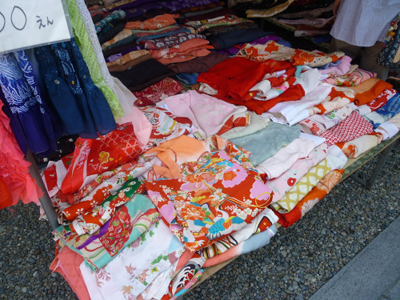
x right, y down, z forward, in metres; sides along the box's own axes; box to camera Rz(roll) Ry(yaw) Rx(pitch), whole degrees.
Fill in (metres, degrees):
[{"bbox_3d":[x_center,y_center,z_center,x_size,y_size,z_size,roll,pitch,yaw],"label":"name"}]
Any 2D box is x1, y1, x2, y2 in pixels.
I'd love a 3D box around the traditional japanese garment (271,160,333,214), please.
[{"bbox_3d":[0.474,0.144,1.521,0.431,0.060,0.120,-31,51,-32],"label":"traditional japanese garment"}]

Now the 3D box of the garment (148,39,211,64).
[{"bbox_3d":[-0.110,-0.621,2.129,0.400,0.070,0.220,-25,48,-30],"label":"garment"}]

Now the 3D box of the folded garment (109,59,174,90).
[{"bbox_3d":[-0.336,-0.439,1.946,0.330,0.060,0.270,-25,48,-30],"label":"folded garment"}]

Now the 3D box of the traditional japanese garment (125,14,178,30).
[{"bbox_3d":[-0.333,-0.903,2.381,0.375,0.070,0.220,-16,45,-20],"label":"traditional japanese garment"}]

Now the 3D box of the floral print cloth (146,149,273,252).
[{"bbox_3d":[0.043,0.176,1.300,0.400,0.090,0.325,-25,48,-30],"label":"floral print cloth"}]

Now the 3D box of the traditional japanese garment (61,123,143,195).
[{"bbox_3d":[-0.452,0.009,1.480,0.420,0.080,0.290,-25,48,-30],"label":"traditional japanese garment"}]

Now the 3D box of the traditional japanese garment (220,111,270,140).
[{"bbox_3d":[0.237,-0.130,1.756,0.288,0.065,0.150,-21,47,-24],"label":"traditional japanese garment"}]

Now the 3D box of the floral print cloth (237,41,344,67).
[{"bbox_3d":[0.629,-0.655,2.324,0.712,0.110,0.220,2,42,-1],"label":"floral print cloth"}]

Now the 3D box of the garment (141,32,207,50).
[{"bbox_3d":[-0.179,-0.701,2.129,0.390,0.055,0.190,-25,48,-30],"label":"garment"}]

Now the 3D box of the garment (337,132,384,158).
[{"bbox_3d":[0.839,-0.027,1.735,0.266,0.065,0.110,-16,45,-20],"label":"garment"}]

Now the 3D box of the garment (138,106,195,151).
[{"bbox_3d":[-0.157,-0.115,1.701,0.242,0.080,0.220,-17,45,-21],"label":"garment"}]

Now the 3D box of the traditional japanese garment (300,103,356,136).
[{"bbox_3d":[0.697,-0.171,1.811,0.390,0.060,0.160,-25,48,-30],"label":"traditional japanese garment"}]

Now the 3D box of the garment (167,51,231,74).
[{"bbox_3d":[-0.007,-0.538,2.125,0.420,0.060,0.200,-25,48,-30],"label":"garment"}]

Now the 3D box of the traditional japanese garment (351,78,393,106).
[{"bbox_3d":[0.973,-0.350,2.006,0.370,0.065,0.180,-25,48,-30],"label":"traditional japanese garment"}]

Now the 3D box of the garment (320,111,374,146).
[{"bbox_3d":[0.755,-0.106,1.735,0.360,0.055,0.170,-25,48,-30],"label":"garment"}]

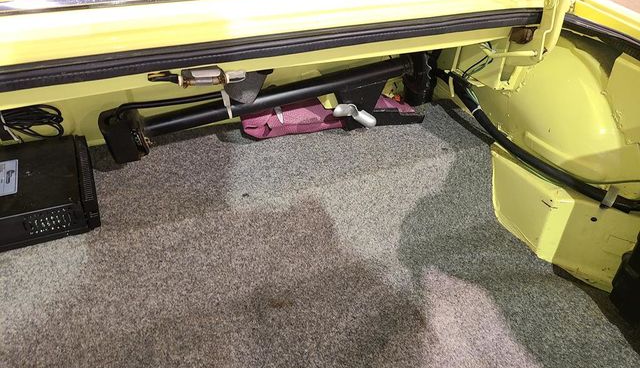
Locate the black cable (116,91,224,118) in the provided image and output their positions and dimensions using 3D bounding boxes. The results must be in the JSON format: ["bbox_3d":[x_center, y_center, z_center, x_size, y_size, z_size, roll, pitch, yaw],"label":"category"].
[{"bbox_3d":[-0.266,-0.142,0.860,0.188,0.026,0.030,-13,38,-19],"label":"black cable"}]

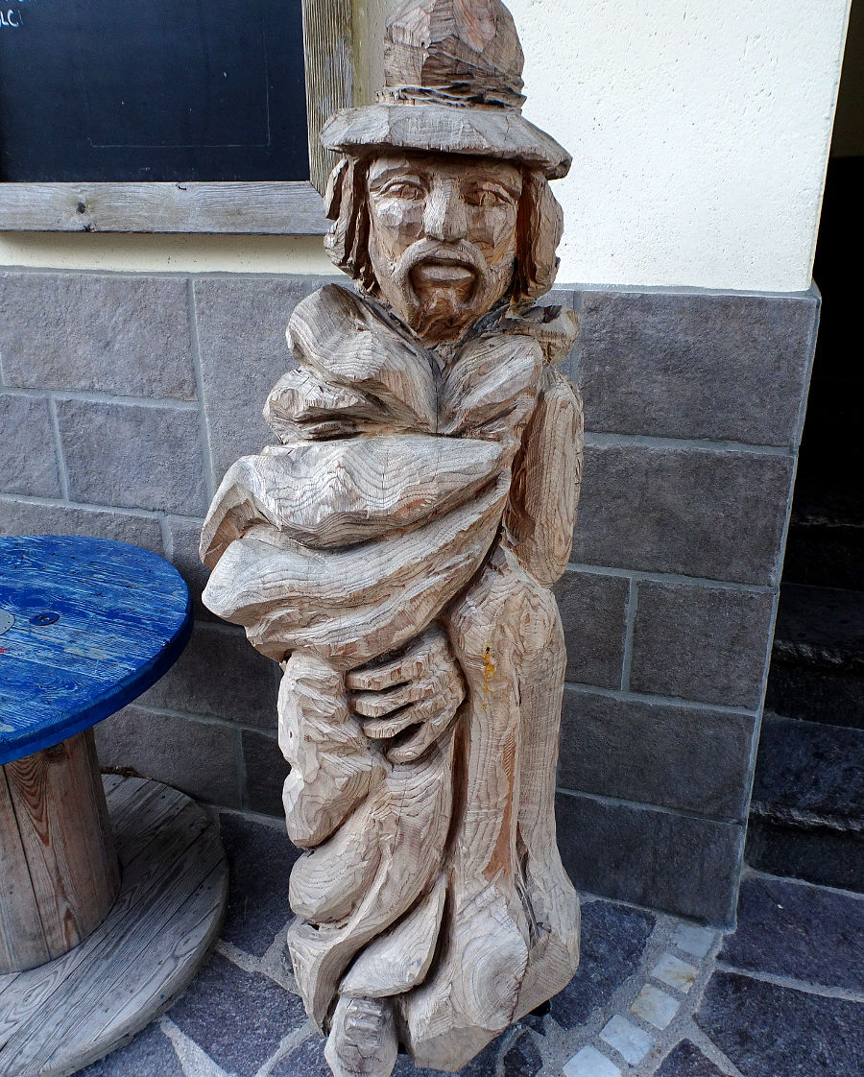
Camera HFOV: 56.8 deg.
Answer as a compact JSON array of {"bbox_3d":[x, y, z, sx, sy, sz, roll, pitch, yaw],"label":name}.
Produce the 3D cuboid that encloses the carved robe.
[{"bbox_3d":[-0.021,0.241,1.287,0.546,1.228,0.403,3,19,6],"label":"carved robe"}]

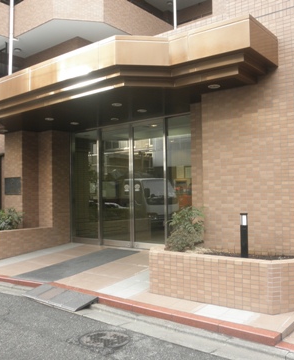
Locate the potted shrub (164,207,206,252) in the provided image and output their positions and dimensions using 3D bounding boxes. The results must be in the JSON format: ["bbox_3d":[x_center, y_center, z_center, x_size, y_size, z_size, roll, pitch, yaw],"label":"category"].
[{"bbox_3d":[0.559,0.709,5.571,0.600,0.680,0.580,-3,-2,39],"label":"potted shrub"}]

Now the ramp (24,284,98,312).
[{"bbox_3d":[-1.230,1.618,5.387,1.260,0.100,0.400,-3,-2,39],"label":"ramp"}]

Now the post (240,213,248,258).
[{"bbox_3d":[1.252,0.723,4.980,0.095,0.600,0.095,-3,-2,39],"label":"post"}]

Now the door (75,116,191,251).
[{"bbox_3d":[-0.389,0.125,8.113,3.620,2.590,0.120,-3,-2,39],"label":"door"}]

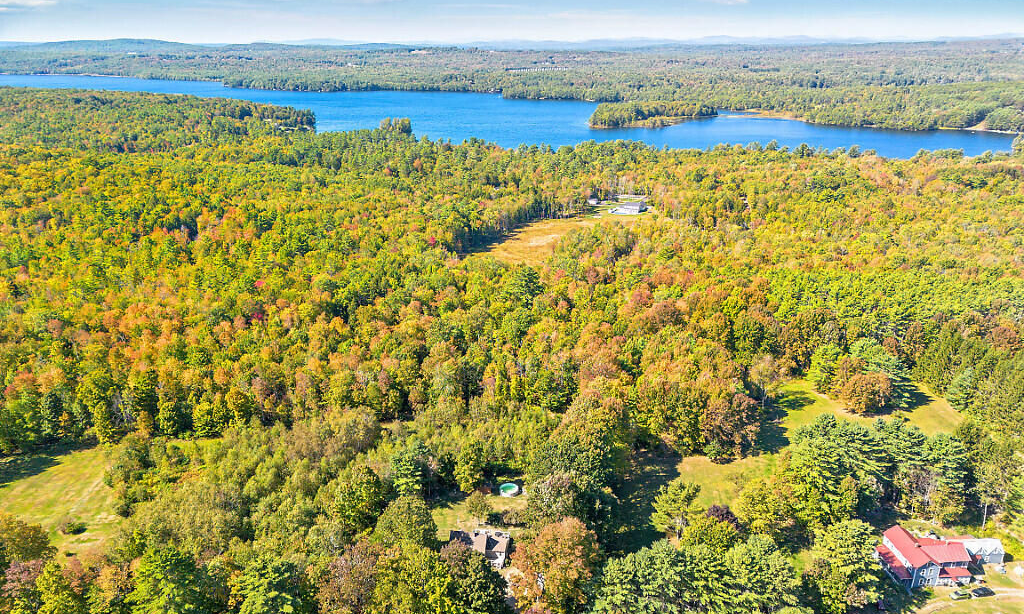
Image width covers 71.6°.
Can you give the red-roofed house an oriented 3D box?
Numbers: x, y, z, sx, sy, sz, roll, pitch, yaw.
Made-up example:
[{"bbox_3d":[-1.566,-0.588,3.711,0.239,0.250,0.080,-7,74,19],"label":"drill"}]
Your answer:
[{"bbox_3d":[98.600,59.760,171.011,17.650,8.200,13.000,-2,21,-5],"label":"red-roofed house"}]

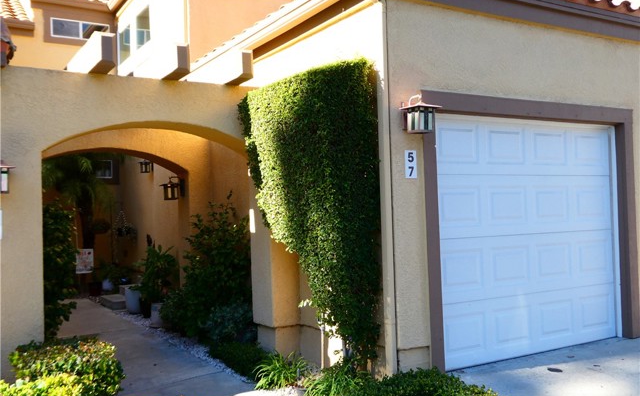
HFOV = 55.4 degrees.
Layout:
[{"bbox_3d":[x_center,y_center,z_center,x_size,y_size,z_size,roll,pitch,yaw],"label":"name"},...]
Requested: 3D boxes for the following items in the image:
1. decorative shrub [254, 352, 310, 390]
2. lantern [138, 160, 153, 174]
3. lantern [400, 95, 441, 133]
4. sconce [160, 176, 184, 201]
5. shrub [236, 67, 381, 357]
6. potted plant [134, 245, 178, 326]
[{"bbox_3d":[-0.311,1.380,5.119,0.420,0.250,0.420,-1,-1,-30],"label":"decorative shrub"},{"bbox_3d":[-3.255,-0.598,11.400,0.280,0.310,0.230,-1,-1,-30],"label":"lantern"},{"bbox_3d":[0.779,-0.624,4.757,0.230,0.300,0.270,-1,-1,-30],"label":"lantern"},{"bbox_3d":[-1.961,-0.126,8.100,0.280,0.310,0.230,-1,-1,-30],"label":"sconce"},{"bbox_3d":[-0.091,0.218,5.267,0.596,2.571,1.421,-1,-2,-31],"label":"shrub"},{"bbox_3d":[-2.022,1.082,7.544,0.500,0.970,0.500,-1,-1,-30],"label":"potted plant"}]

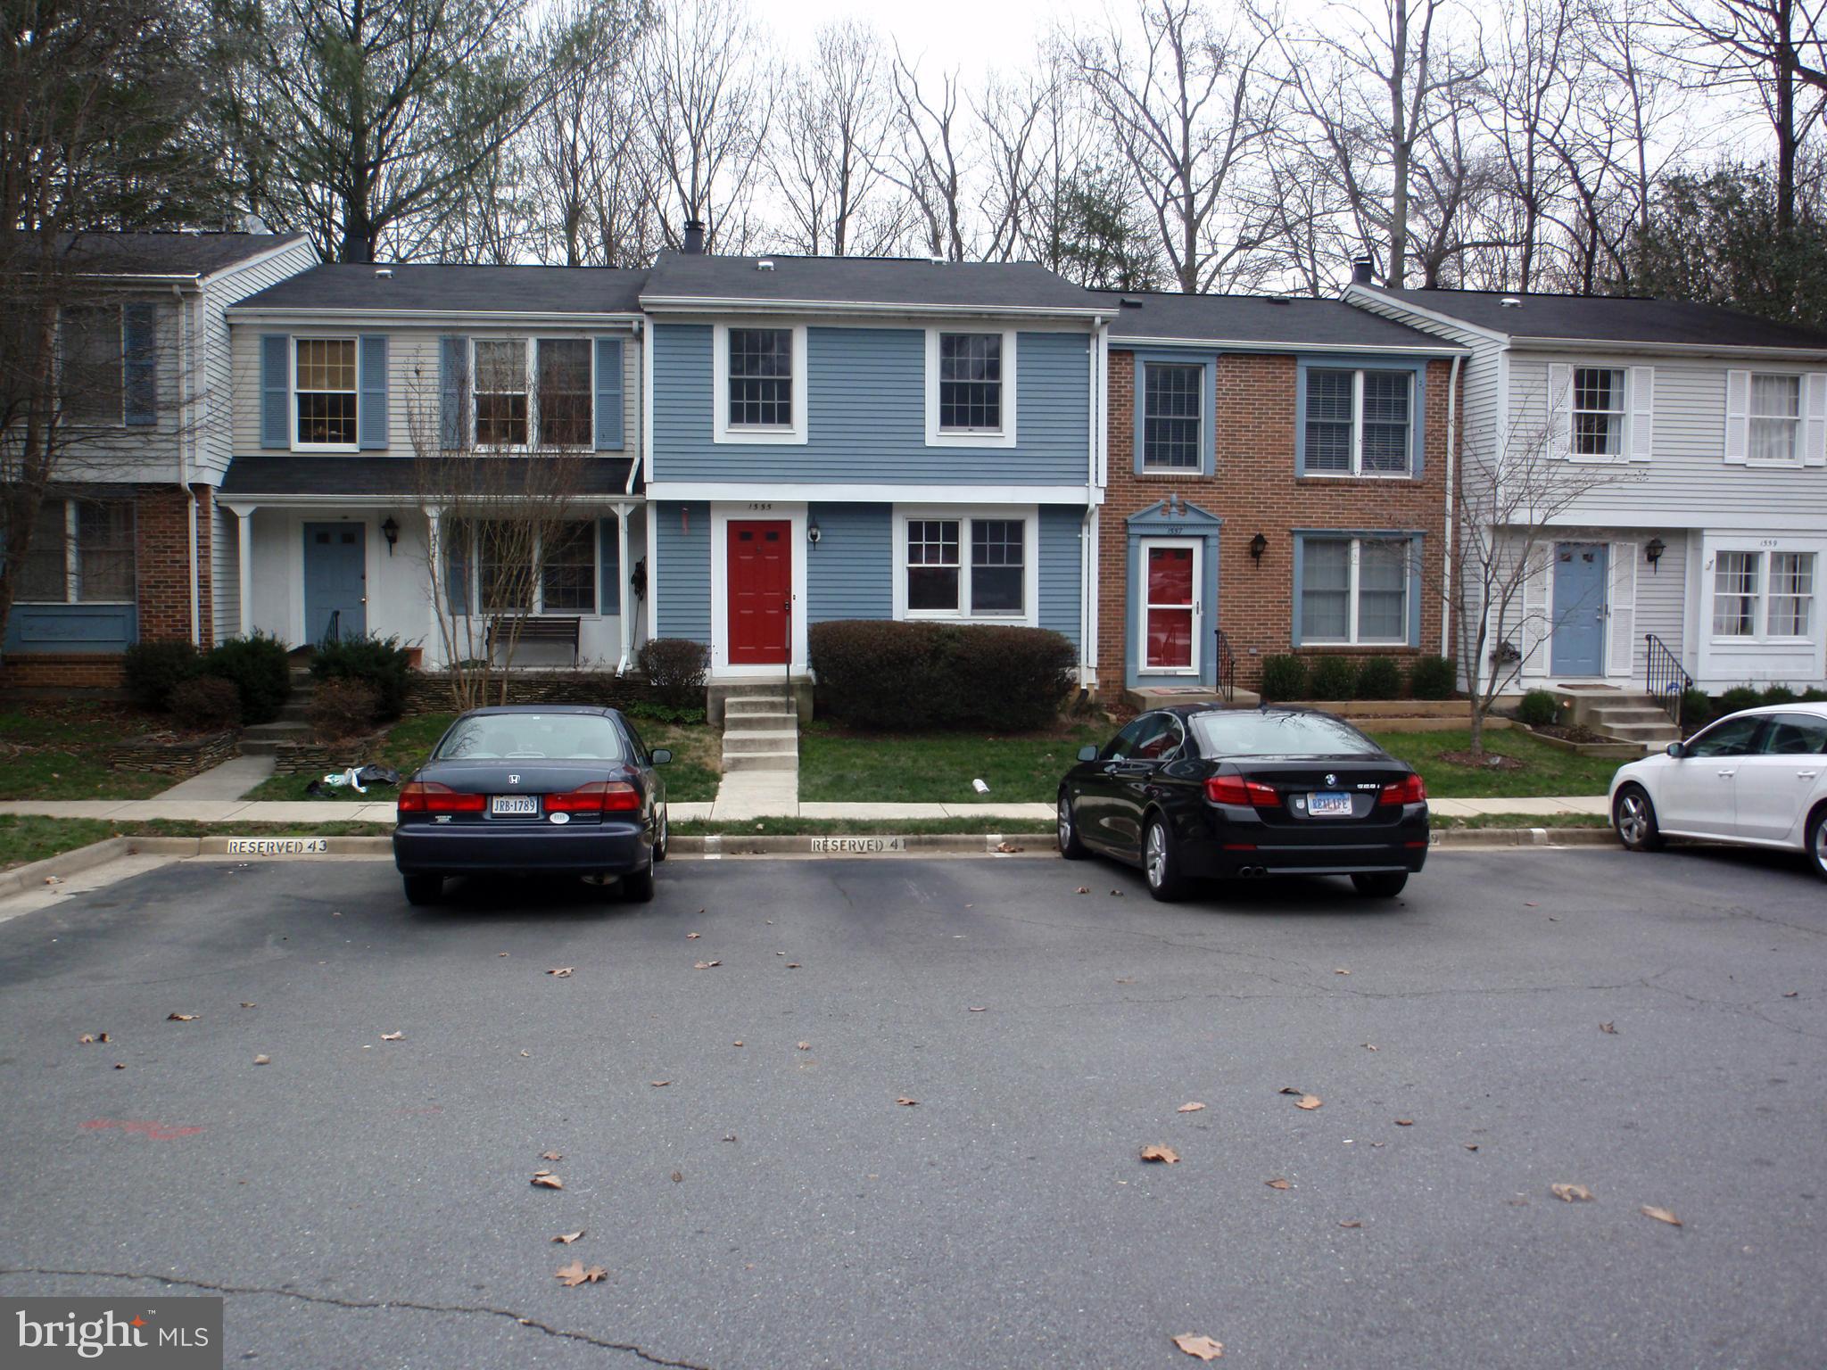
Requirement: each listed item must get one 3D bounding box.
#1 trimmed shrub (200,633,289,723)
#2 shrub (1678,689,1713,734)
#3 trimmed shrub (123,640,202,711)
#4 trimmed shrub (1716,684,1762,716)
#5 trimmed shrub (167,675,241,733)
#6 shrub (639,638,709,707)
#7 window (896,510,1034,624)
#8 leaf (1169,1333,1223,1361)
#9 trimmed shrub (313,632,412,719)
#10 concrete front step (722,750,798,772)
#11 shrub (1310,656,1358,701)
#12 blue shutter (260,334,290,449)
[{"bbox_3d":[-8.705,-0.065,19.300,1.170,1.200,1.150,0,4,-6],"label":"trimmed shrub"},{"bbox_3d":[11.009,0.352,20.800,0.520,0.600,0.550,0,4,-5],"label":"shrub"},{"bbox_3d":[-9.780,-0.126,19.350,1.000,0.906,1.000,0,3,-6],"label":"trimmed shrub"},{"bbox_3d":[11.786,0.255,21.100,0.600,0.488,0.620,0,3,-6],"label":"trimmed shrub"},{"bbox_3d":[-8.832,0.240,18.400,0.950,0.720,0.900,0,4,-6],"label":"trimmed shrub"},{"bbox_3d":[-3.171,-0.170,19.600,0.930,0.920,0.930,0,4,-5],"label":"shrub"},{"bbox_3d":[0.718,-1.650,20.660,1.883,1.552,0.120,0,3,-6],"label":"window"},{"bbox_3d":[0.669,1.560,3.480,0.118,0.025,0.090,0,2,-14],"label":"leaf"},{"bbox_3d":[-7.030,-0.105,18.900,1.270,1.104,1.200,0,3,-6],"label":"trimmed shrub"},{"bbox_3d":[-1.786,0.897,17.200,0.885,0.180,0.380,0,4,-5],"label":"concrete front step"},{"bbox_3d":[6.229,-0.095,21.900,0.680,0.650,0.660,0,4,-5],"label":"shrub"},{"bbox_3d":[-8.902,-4.093,20.620,0.390,1.590,0.050,0,4,-6],"label":"blue shutter"}]

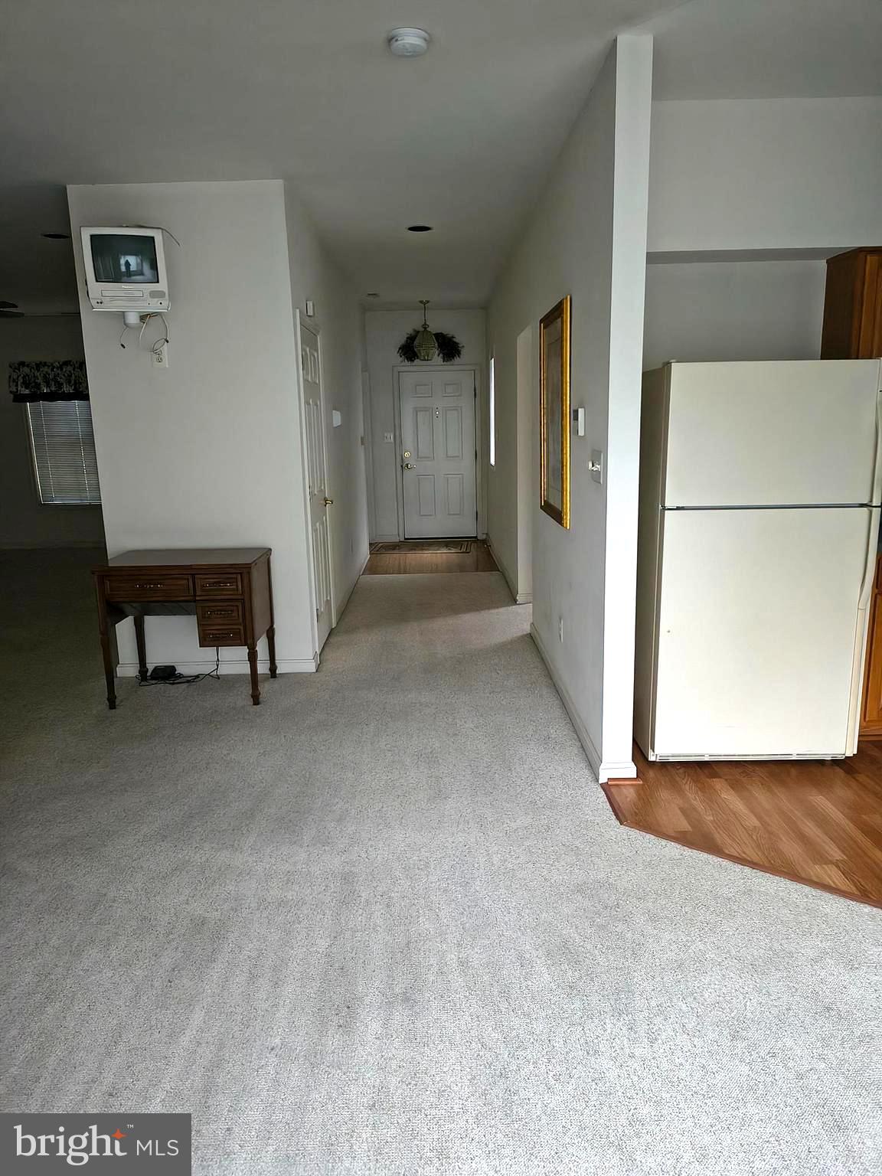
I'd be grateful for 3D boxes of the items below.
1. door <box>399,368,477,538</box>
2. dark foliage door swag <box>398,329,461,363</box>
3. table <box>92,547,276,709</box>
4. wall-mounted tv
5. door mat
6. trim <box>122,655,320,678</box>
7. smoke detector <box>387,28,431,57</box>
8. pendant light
[{"bbox_3d":[-0.022,-1.615,10.004,0.912,2.035,0.045,-1,12,0],"label":"door"},{"bbox_3d":[-0.125,-2.874,9.699,0.776,0.389,0.170,-1,12,0],"label":"dark foliage door swag"},{"bbox_3d":[-1.392,0.215,4.549,0.826,0.761,0.527,-1,12,0],"label":"table"},{"bbox_3d":[-1.615,-1.642,4.227,0.370,0.385,0.360,-5,20,-15],"label":"wall-mounted tv"},{"bbox_3d":[-0.231,-0.480,9.622,1.164,0.012,0.816,-1,12,0],"label":"door mat"},{"bbox_3d":[-1.351,0.483,4.928,1.194,0.080,0.020,-1,12,0],"label":"trim"},{"bbox_3d":[-0.107,-1.851,2.771,0.147,0.042,0.147,-1,12,0],"label":"smoke detector"},{"bbox_3d":[-0.173,-2.839,9.024,0.265,0.637,0.265,-1,12,0],"label":"pendant light"}]

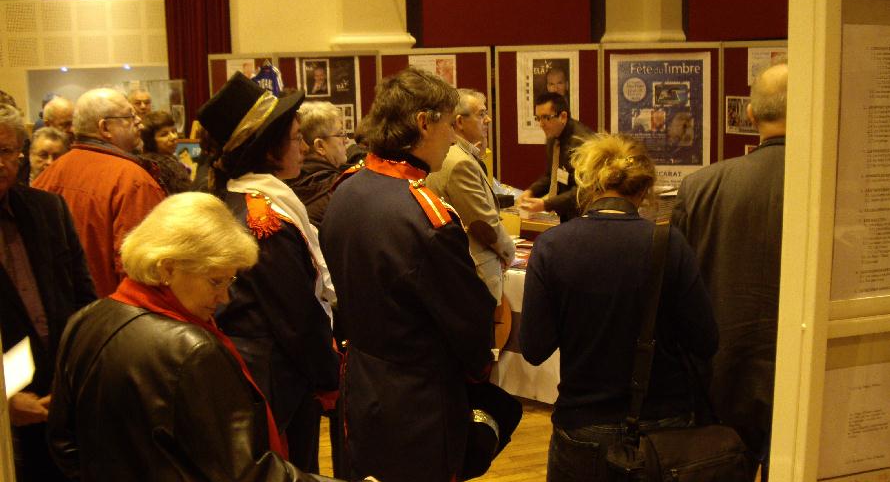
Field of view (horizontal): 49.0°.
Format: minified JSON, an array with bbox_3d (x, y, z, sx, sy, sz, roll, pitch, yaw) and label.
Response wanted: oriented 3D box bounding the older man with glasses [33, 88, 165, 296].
[{"bbox_3d":[-1.196,0.286,3.573,0.350,1.668,0.520,-8,11,-40],"label":"older man with glasses"}]

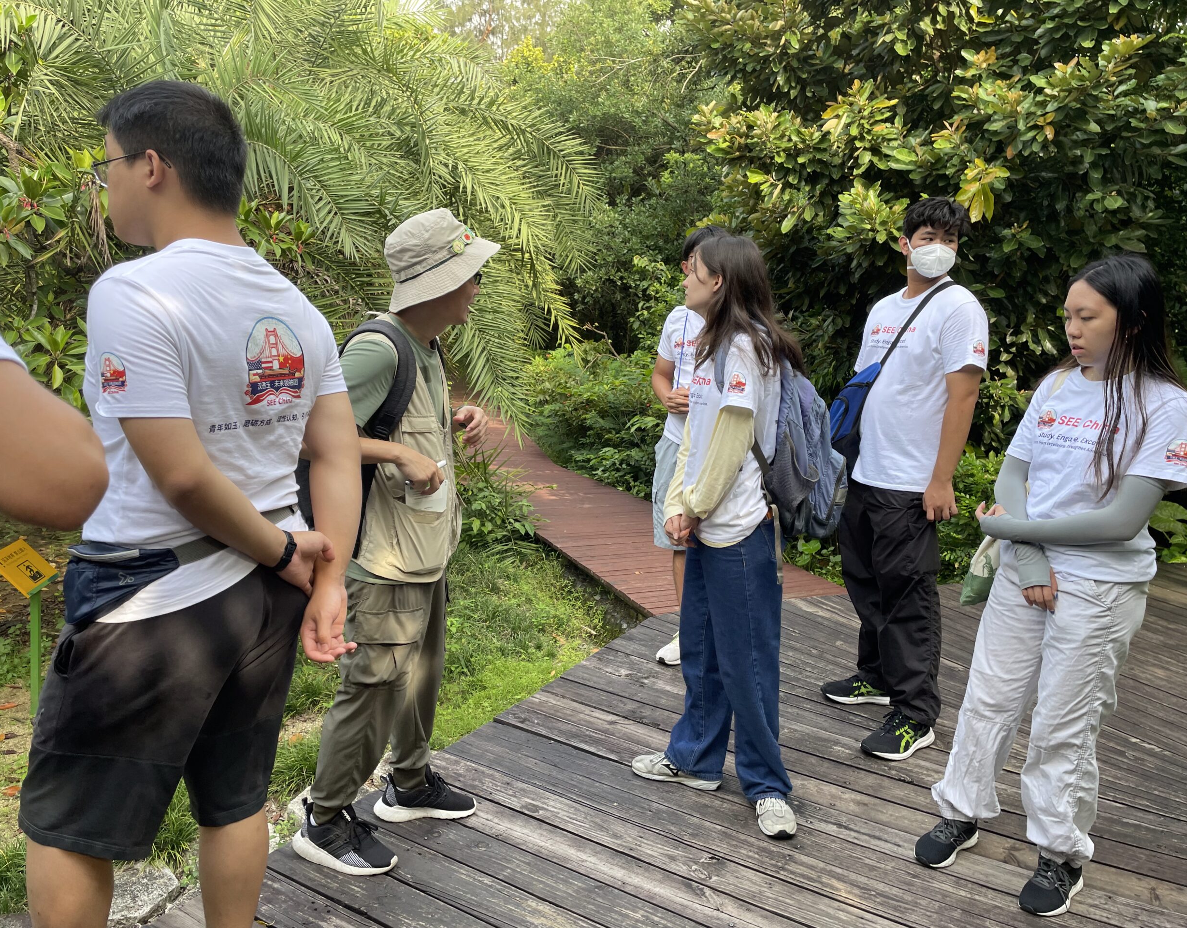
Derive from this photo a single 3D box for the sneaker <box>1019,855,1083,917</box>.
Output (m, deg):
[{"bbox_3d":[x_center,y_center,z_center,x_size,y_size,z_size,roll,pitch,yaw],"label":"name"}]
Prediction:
[{"bbox_3d":[1.223,1.091,2.465,0.267,0.107,0.100,-6,16,-42],"label":"sneaker"}]

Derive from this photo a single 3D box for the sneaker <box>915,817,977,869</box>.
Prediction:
[{"bbox_3d":[0.995,1.025,2.589,0.262,0.110,0.098,-9,18,-39],"label":"sneaker"}]

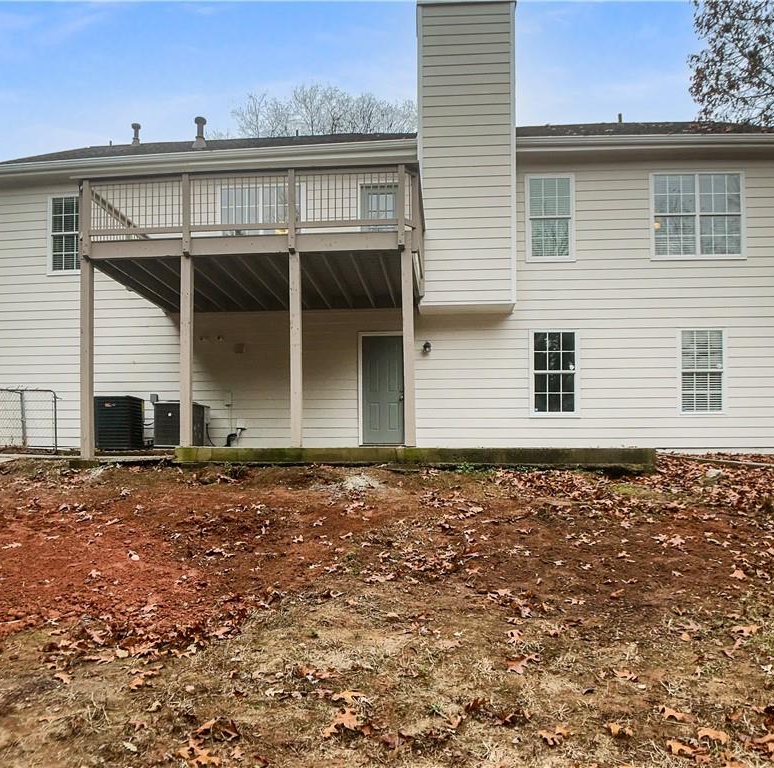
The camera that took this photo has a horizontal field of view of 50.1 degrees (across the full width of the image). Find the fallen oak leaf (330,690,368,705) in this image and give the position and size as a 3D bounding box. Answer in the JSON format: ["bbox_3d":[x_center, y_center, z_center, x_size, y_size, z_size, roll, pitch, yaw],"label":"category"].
[{"bbox_3d":[-0.183,1.533,4.050,0.165,0.030,0.110,0,3,0],"label":"fallen oak leaf"}]

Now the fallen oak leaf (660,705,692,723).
[{"bbox_3d":[1.244,1.414,3.559,0.140,0.030,0.080,1,3,28],"label":"fallen oak leaf"}]

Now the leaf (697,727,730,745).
[{"bbox_3d":[1.419,1.528,3.600,0.135,0.030,0.110,0,3,0],"label":"leaf"}]

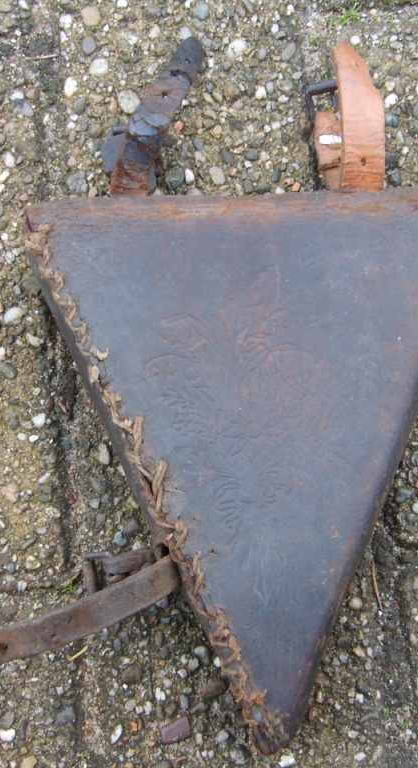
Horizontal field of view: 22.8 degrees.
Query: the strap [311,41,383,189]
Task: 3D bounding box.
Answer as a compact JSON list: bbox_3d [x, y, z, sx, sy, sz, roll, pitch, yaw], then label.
[{"bbox_3d":[0.054,-0.104,0.409,0.029,0.023,0.066,-1,79,4],"label":"strap"}]

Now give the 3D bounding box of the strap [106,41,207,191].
[{"bbox_3d":[-0.021,-0.107,0.417,0.028,0.019,0.073,18,80,7],"label":"strap"}]

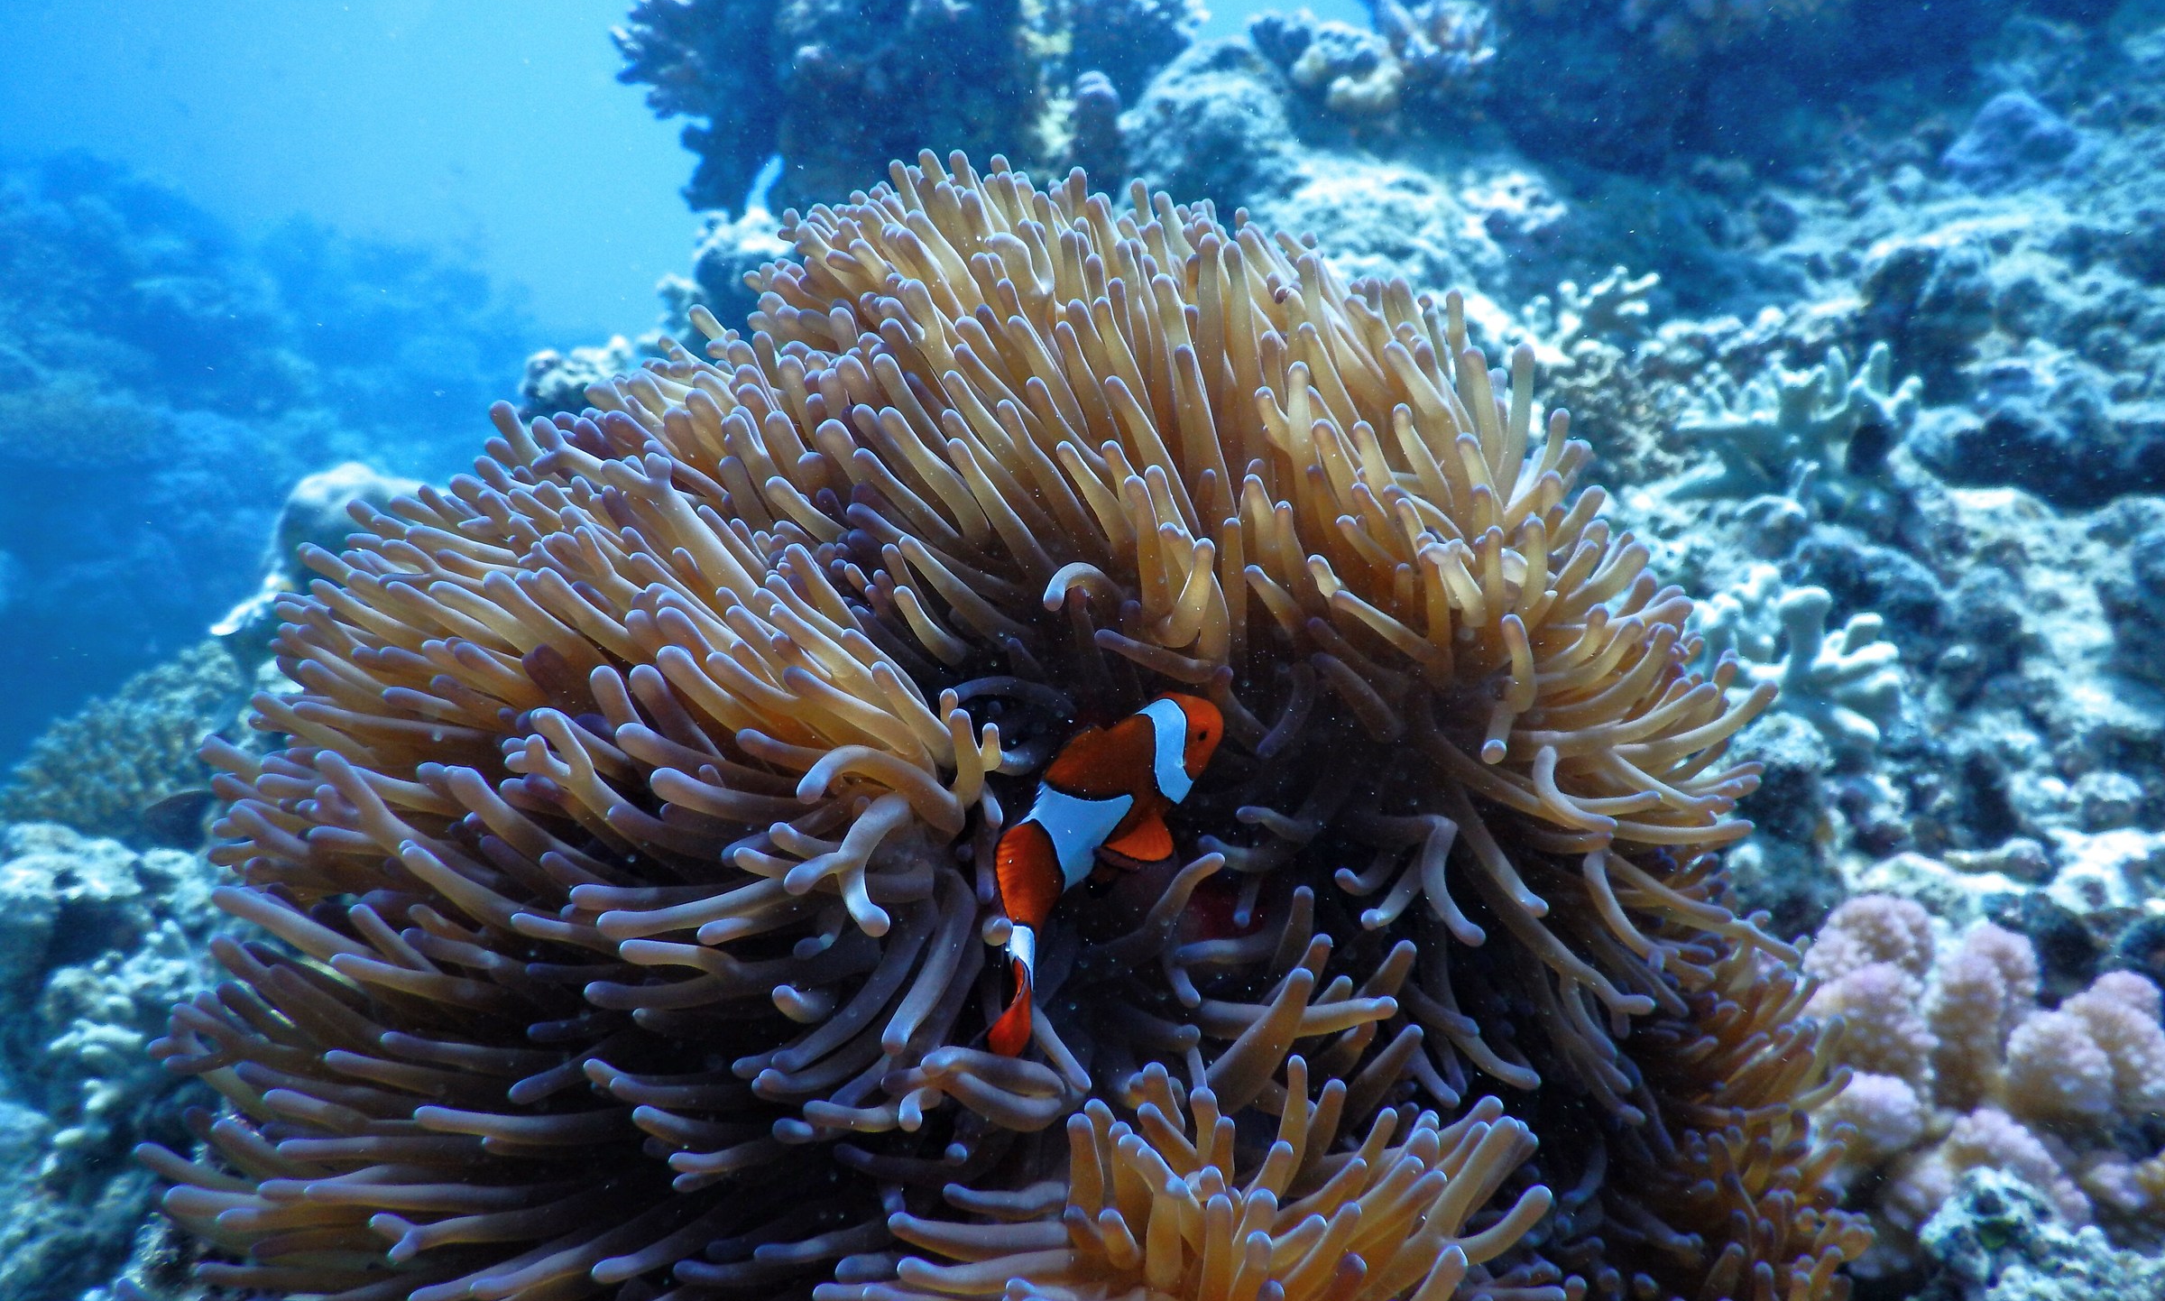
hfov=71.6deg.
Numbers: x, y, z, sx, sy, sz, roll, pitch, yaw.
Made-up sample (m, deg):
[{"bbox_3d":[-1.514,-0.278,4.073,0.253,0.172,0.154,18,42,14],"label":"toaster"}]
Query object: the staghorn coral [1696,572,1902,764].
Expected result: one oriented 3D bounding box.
[{"bbox_3d":[0.267,0.006,0.560,0.074,0.055,0.062,9,19,25],"label":"staghorn coral"}]

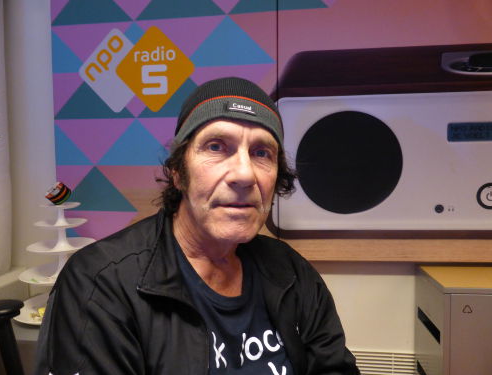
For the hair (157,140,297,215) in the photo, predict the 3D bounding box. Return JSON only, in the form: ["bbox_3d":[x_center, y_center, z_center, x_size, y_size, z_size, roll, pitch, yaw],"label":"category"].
[{"bbox_3d":[-0.031,-0.022,0.595,0.240,0.170,0.190,2,-2,-17],"label":"hair"}]

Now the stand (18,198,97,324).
[{"bbox_3d":[-0.660,0.255,1.251,0.310,0.385,0.310,0,3,0],"label":"stand"}]

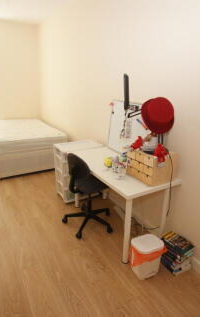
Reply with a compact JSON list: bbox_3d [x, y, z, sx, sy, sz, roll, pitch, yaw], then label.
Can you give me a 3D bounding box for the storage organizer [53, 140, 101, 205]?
[{"bbox_3d":[-0.285,0.186,3.004,0.578,0.731,0.339,-9,23,-32],"label":"storage organizer"}]

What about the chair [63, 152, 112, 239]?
[{"bbox_3d":[-0.105,0.366,2.342,0.600,0.847,0.570,5,19,4],"label":"chair"}]

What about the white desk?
[{"bbox_3d":[0.144,0.421,2.395,0.634,0.739,1.194,-9,23,-32],"label":"white desk"}]

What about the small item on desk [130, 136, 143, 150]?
[{"bbox_3d":[0.345,-0.150,2.031,0.100,0.120,0.090,18,24,36],"label":"small item on desk"}]

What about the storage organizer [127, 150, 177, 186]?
[{"bbox_3d":[0.486,0.058,2.009,0.290,0.239,0.346,-9,23,-32],"label":"storage organizer"}]

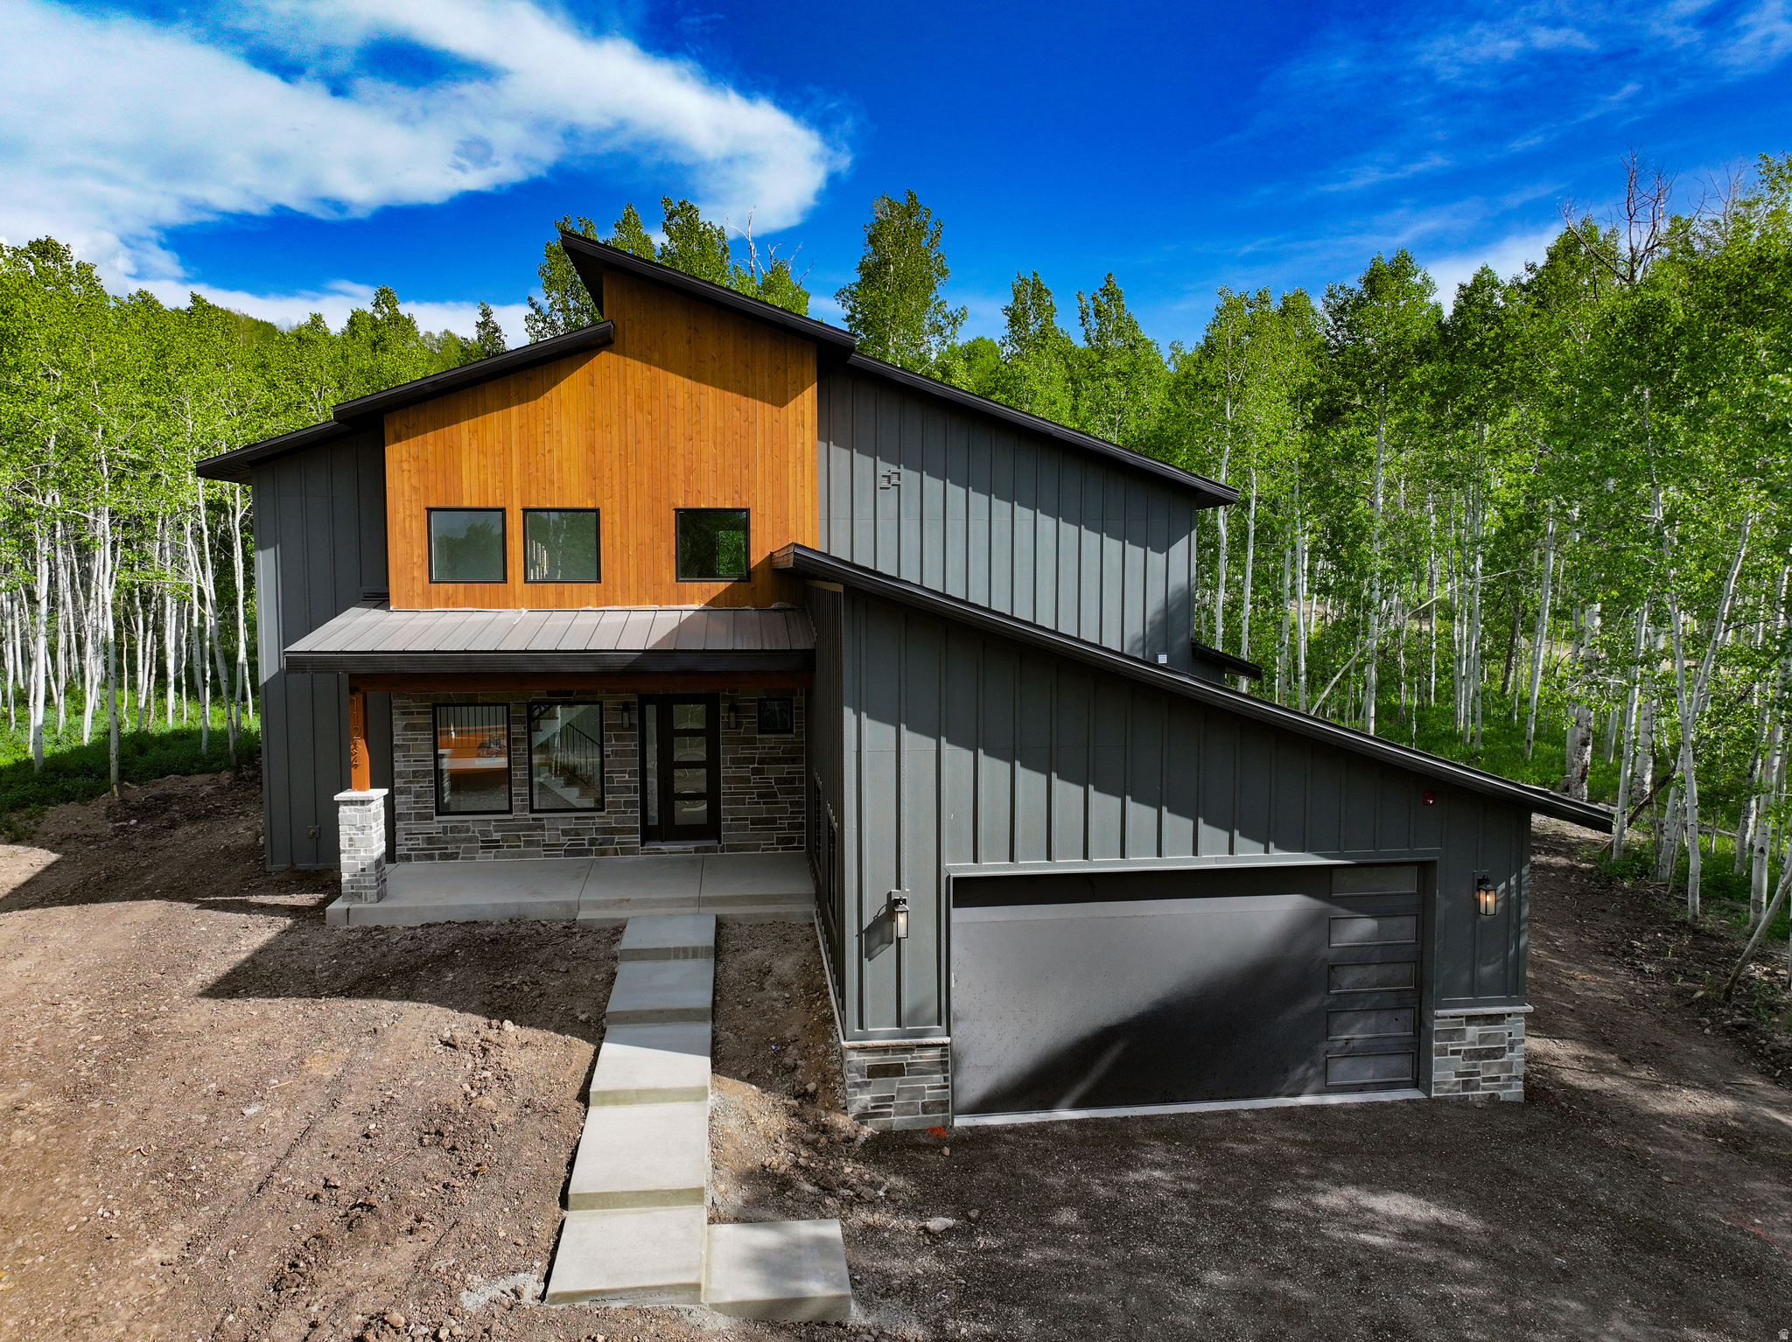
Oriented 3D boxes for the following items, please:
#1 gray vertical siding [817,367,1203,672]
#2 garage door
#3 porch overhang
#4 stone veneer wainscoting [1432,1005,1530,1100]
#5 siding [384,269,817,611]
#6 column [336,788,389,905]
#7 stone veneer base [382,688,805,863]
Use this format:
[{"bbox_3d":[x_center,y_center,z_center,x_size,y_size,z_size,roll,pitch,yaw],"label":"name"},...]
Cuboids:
[{"bbox_3d":[2.010,-2.550,21.829,6.840,5.280,0.200,-1,5,-7],"label":"gray vertical siding"},{"bbox_3d":[3.316,3.492,13.993,5.497,2.730,0.150,-1,5,-7],"label":"garage door"},{"bbox_3d":[-4.990,-0.504,19.079,7.330,0.980,3.050,-1,5,-7],"label":"porch overhang"},{"bbox_3d":[6.604,4.312,14.093,1.193,1.076,0.200,-1,4,-7],"label":"stone veneer wainscoting"},{"bbox_3d":[-4.769,-3.775,20.398,6.940,5.440,0.200,-1,5,-7],"label":"siding"},{"bbox_3d":[-7.810,2.563,18.152,0.560,1.580,0.570,-1,5,-7],"label":"column"},{"bbox_3d":[-4.882,1.698,20.837,6.730,2.860,0.200,-1,5,-7],"label":"stone veneer base"}]

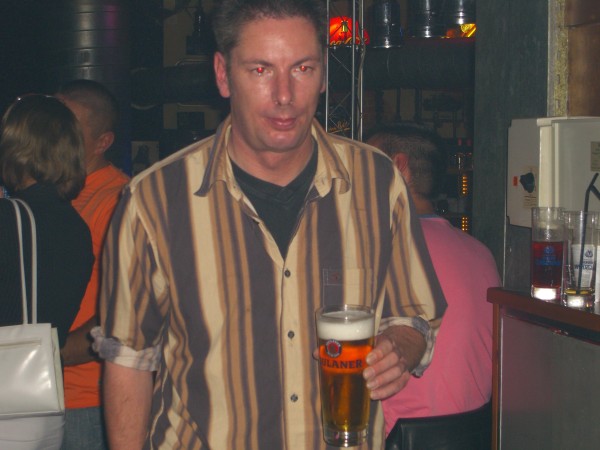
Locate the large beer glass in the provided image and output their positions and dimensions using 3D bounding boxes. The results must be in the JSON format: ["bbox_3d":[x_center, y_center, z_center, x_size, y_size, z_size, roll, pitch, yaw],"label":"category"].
[{"bbox_3d":[0.061,0.207,1.895,0.081,0.184,0.081,0,8,0],"label":"large beer glass"}]

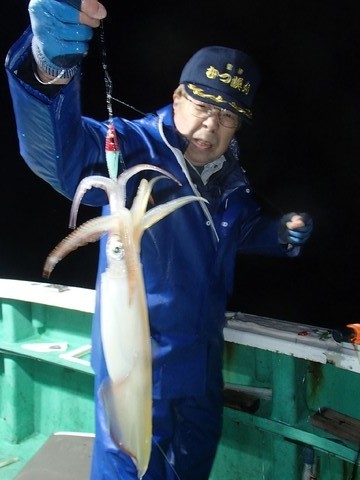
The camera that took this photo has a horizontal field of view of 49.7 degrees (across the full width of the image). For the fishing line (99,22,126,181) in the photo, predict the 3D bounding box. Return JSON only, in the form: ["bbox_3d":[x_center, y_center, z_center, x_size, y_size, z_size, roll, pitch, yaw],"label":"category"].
[{"bbox_3d":[-0.105,-0.214,0.600,0.032,0.240,0.025,-4,6,-6],"label":"fishing line"}]

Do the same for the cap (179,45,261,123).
[{"bbox_3d":[0.105,-0.387,0.930,0.185,0.140,0.265,16,25,-12],"label":"cap"}]

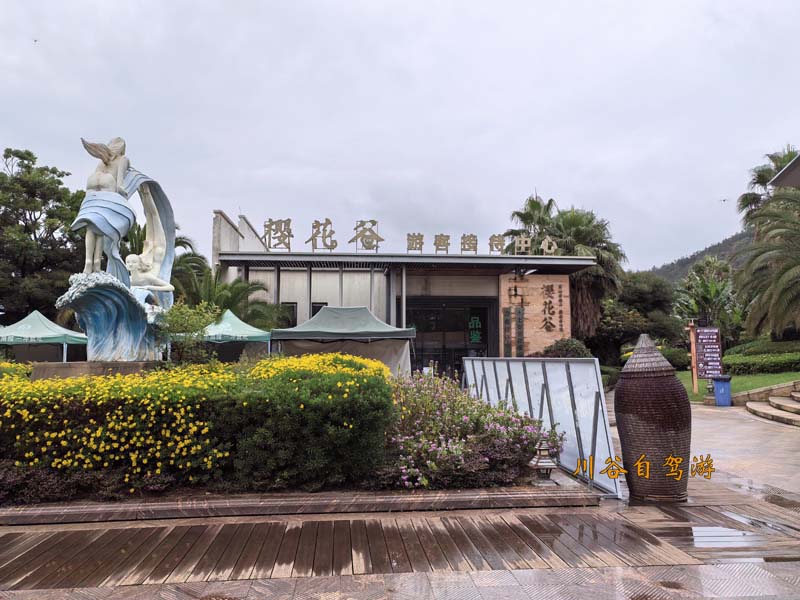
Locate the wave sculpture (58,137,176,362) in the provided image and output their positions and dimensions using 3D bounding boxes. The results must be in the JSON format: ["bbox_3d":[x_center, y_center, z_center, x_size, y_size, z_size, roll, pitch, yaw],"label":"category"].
[{"bbox_3d":[-4.805,-0.882,10.692,1.850,3.854,1.400,0,-4,-5],"label":"wave sculpture"}]

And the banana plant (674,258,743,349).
[{"bbox_3d":[15.326,0.224,31.000,3.400,4.900,3.300,0,-5,0],"label":"banana plant"}]

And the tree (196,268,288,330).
[{"bbox_3d":[-5.517,1.064,21.780,3.200,4.285,3.000,0,-4,-5],"label":"tree"}]

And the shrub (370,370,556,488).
[{"bbox_3d":[0.740,1.460,7.514,1.950,1.180,2.100,0,-4,-5],"label":"shrub"}]

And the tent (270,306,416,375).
[{"bbox_3d":[-1.895,1.689,20.927,4.500,2.915,3.000,0,-4,-5],"label":"tent"}]

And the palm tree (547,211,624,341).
[{"bbox_3d":[8.269,-0.236,27.590,3.500,7.723,3.500,0,-4,-5],"label":"palm tree"}]

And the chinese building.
[{"bbox_3d":[-0.049,0.361,27.828,13.800,6.567,10.000,0,-4,-5],"label":"chinese building"}]

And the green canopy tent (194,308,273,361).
[{"bbox_3d":[-5.531,1.696,20.124,3.000,2.784,3.000,0,-4,-5],"label":"green canopy tent"}]

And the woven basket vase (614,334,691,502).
[{"bbox_3d":[2.706,1.242,6.677,0.800,1.733,0.800,0,-4,-5],"label":"woven basket vase"}]

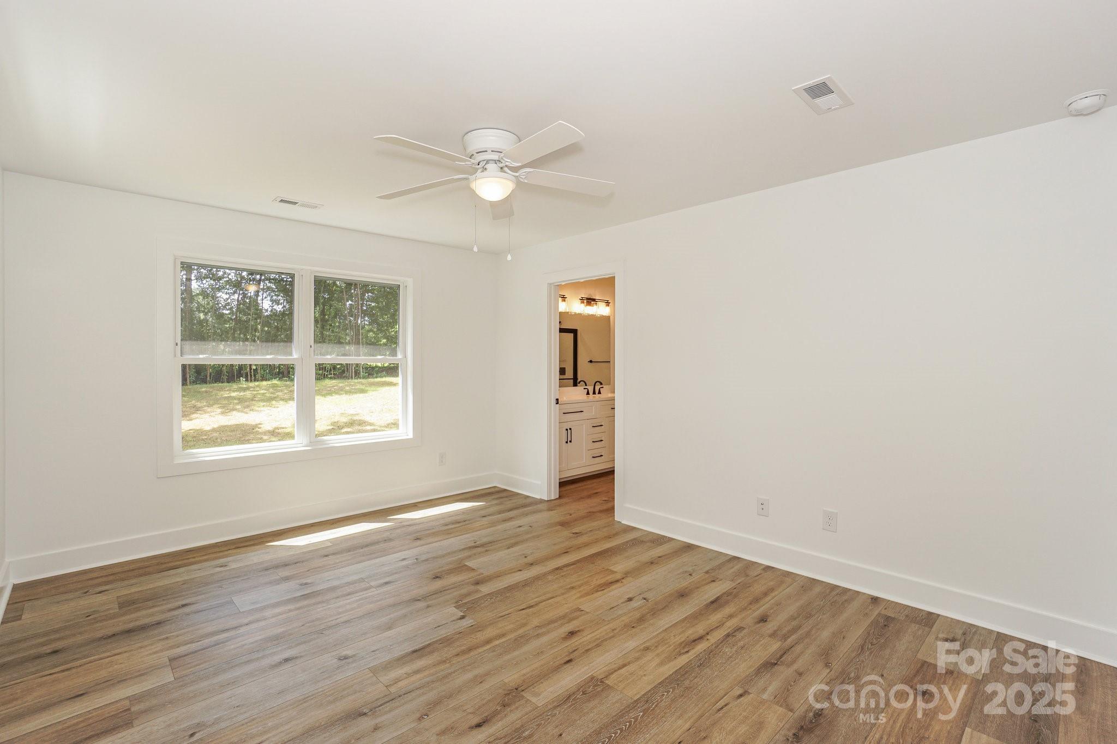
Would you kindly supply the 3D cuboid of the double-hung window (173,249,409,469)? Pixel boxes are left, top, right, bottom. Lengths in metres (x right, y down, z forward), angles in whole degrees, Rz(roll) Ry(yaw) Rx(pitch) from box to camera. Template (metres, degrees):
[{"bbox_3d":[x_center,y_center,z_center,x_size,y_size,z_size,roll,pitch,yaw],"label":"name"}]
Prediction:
[{"bbox_3d":[-2.063,-0.098,3.830,1.750,1.490,0.100,-1,2,-40],"label":"double-hung window"}]

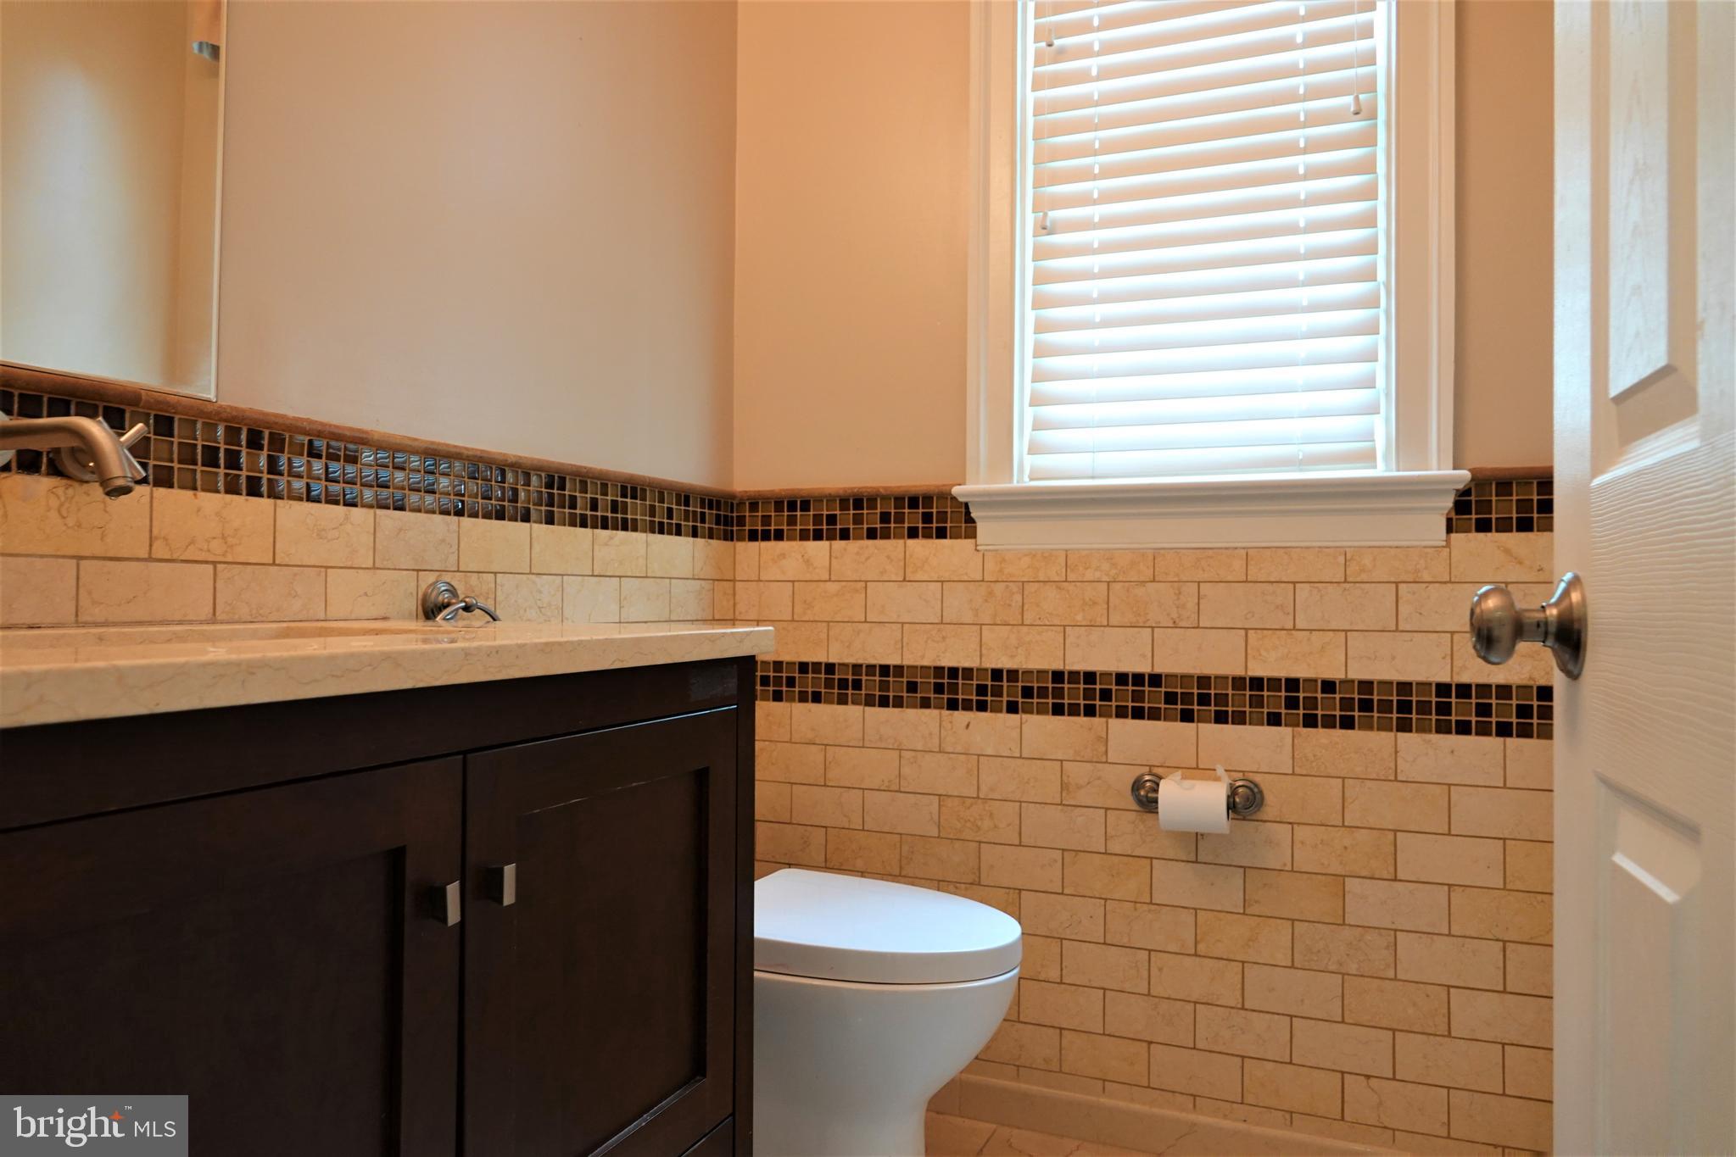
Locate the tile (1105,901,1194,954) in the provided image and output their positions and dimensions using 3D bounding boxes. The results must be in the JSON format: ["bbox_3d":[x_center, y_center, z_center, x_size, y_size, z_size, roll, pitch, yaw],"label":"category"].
[{"bbox_3d":[0.492,0.605,2.013,0.152,0.076,0.010,0,-1,23],"label":"tile"}]

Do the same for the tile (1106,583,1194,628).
[{"bbox_3d":[0.498,0.046,2.016,0.151,0.076,0.010,0,-1,22],"label":"tile"}]

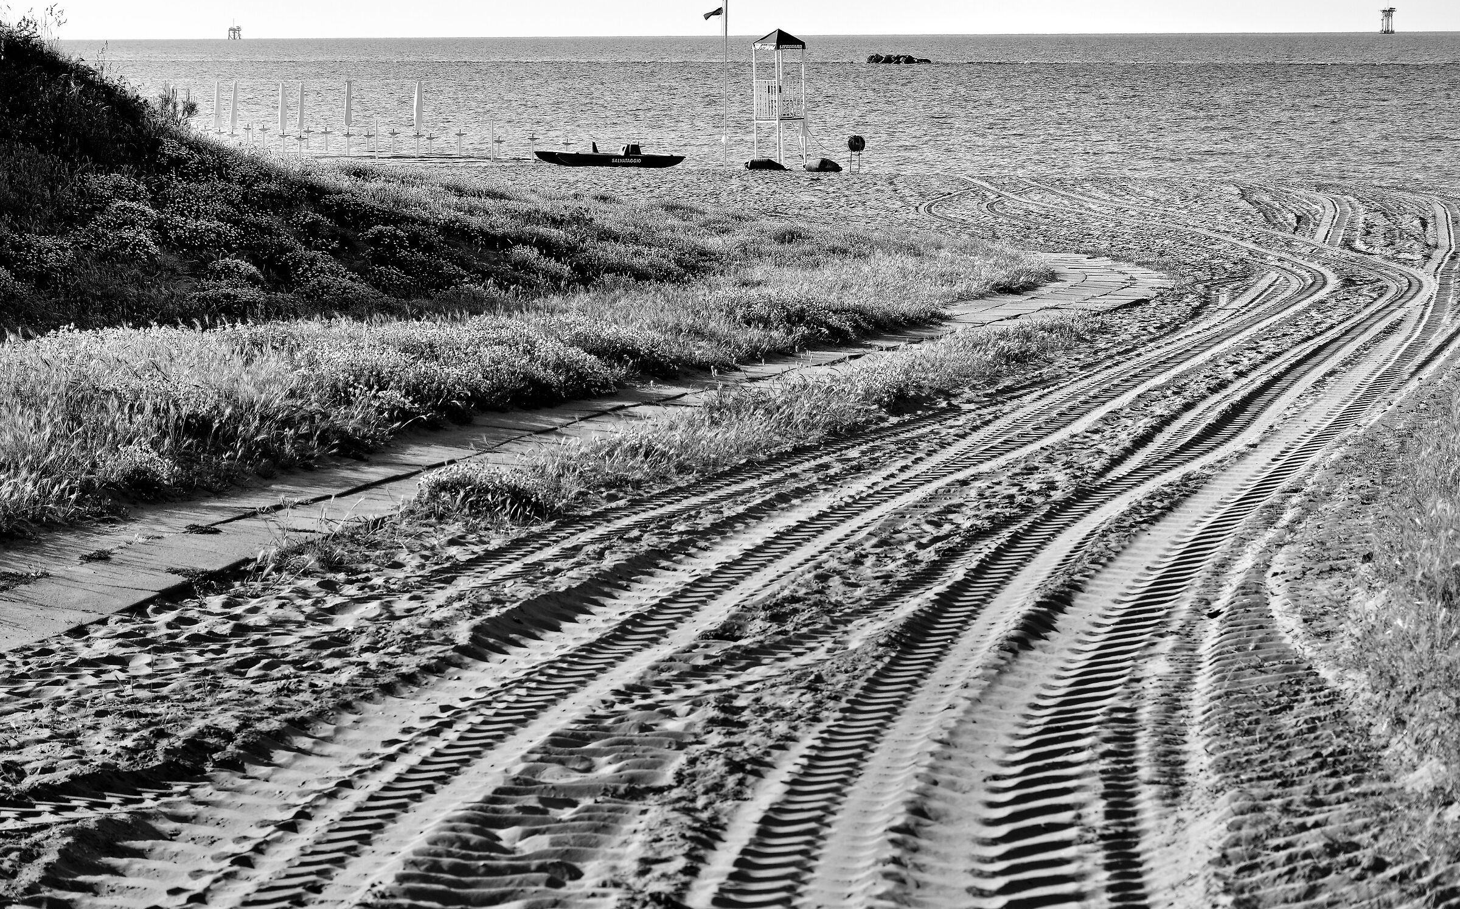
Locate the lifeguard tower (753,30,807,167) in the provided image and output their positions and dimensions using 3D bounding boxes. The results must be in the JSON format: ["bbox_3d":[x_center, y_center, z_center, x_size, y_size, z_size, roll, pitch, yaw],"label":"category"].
[{"bbox_3d":[1.523,-10.872,114.771,1.150,4.115,1.150,-6,8,-41],"label":"lifeguard tower"}]

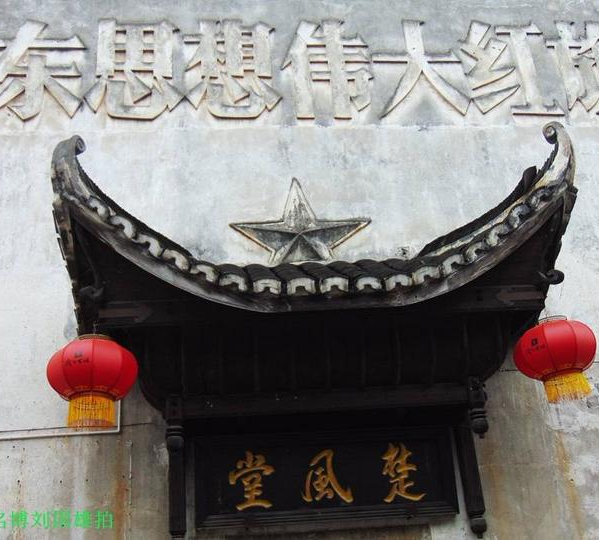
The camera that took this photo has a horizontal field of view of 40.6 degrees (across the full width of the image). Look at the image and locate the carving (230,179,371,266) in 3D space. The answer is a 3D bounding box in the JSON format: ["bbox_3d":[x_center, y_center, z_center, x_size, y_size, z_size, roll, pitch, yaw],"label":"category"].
[{"bbox_3d":[0.004,-0.274,6.832,1.210,1.150,0.200,-2,-22,-5],"label":"carving"}]

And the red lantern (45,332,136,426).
[{"bbox_3d":[-1.397,0.742,5.465,0.590,0.610,0.590,-2,-22,-5],"label":"red lantern"}]

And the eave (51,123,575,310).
[{"bbox_3d":[0.141,-0.121,6.194,3.780,1.411,1.291,-2,-22,-5],"label":"eave"}]

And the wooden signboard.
[{"bbox_3d":[0.203,1.554,6.104,1.948,0.661,0.090,-2,-22,-5],"label":"wooden signboard"}]

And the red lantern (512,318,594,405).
[{"bbox_3d":[1.882,0.640,5.891,0.590,0.610,0.590,-2,-22,-5],"label":"red lantern"}]

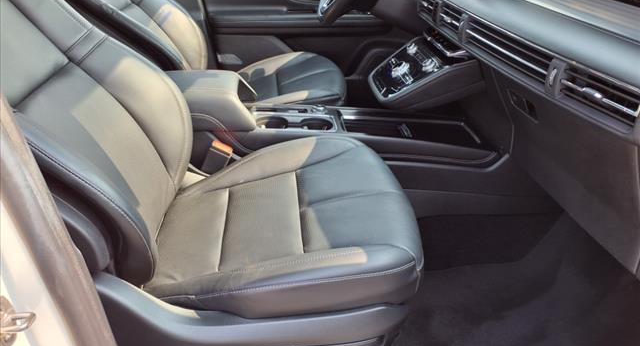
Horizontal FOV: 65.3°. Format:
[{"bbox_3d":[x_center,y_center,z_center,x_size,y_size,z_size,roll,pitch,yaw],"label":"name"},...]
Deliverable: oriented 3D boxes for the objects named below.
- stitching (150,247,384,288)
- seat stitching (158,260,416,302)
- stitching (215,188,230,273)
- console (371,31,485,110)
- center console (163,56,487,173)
[{"bbox_3d":[-0.102,0.177,0.949,0.444,0.056,0.040,-3,31,-4],"label":"stitching"},{"bbox_3d":[-0.057,0.185,0.864,0.449,0.051,0.040,-3,31,-4],"label":"seat stitching"},{"bbox_3d":[-0.204,0.116,1.068,0.022,0.026,0.293,-3,31,-4],"label":"stitching"},{"bbox_3d":[0.264,-0.261,1.301,0.263,0.162,0.222,-3,31,-4],"label":"console"},{"bbox_3d":[0.024,-0.136,1.362,0.894,0.268,0.258,-3,31,-4],"label":"center console"}]

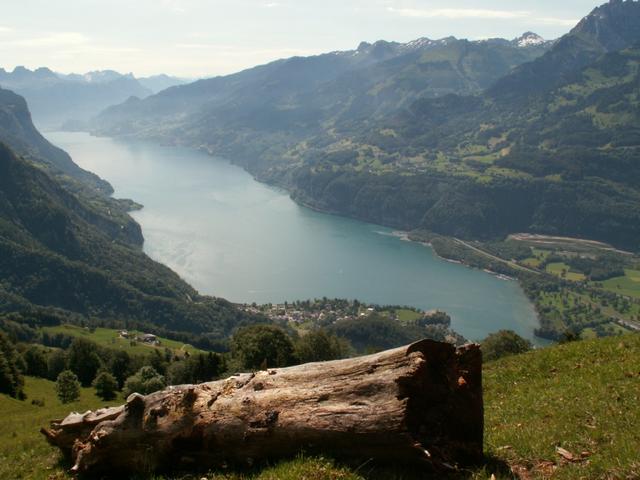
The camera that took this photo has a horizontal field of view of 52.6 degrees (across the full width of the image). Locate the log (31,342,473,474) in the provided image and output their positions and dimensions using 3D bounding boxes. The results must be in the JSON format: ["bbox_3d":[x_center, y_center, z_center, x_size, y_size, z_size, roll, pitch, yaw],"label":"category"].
[{"bbox_3d":[-0.423,1.015,3.588,2.432,0.570,0.580,-10,9,20],"label":"log"}]

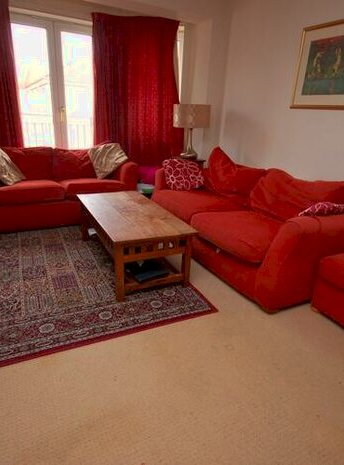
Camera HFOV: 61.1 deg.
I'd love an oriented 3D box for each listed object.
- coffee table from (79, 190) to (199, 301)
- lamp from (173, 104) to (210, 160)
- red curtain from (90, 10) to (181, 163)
[{"bbox_3d":[-0.379,0.021,2.543,0.620,0.435,1.235,-8,24,-26],"label":"coffee table"},{"bbox_3d":[0.256,-1.203,3.581,0.420,0.620,0.420,3,21,-1],"label":"lamp"},{"bbox_3d":[-0.423,-1.466,3.847,1.100,2.250,0.200,-2,22,-13],"label":"red curtain"}]

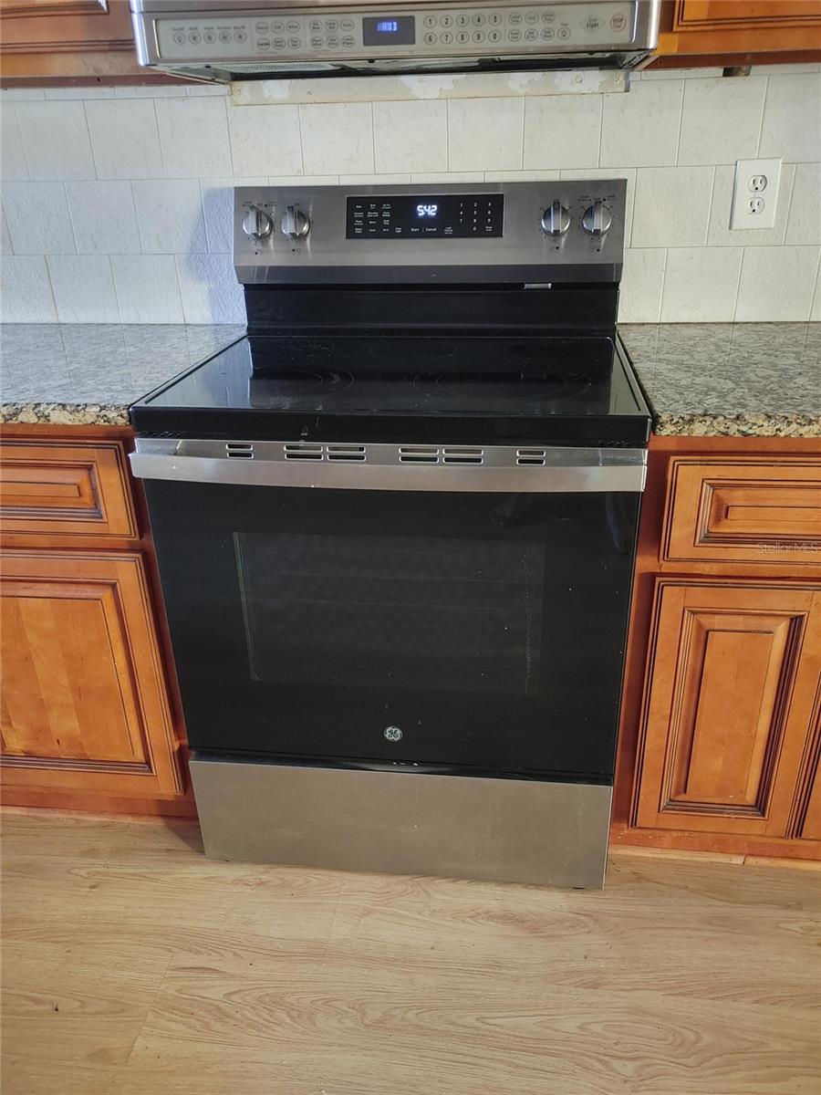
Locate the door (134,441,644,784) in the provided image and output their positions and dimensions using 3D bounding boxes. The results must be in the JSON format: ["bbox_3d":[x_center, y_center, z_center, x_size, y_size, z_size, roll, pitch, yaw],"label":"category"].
[{"bbox_3d":[-0.036,0.118,1.322,0.757,0.591,0.075,2,25,7],"label":"door"}]

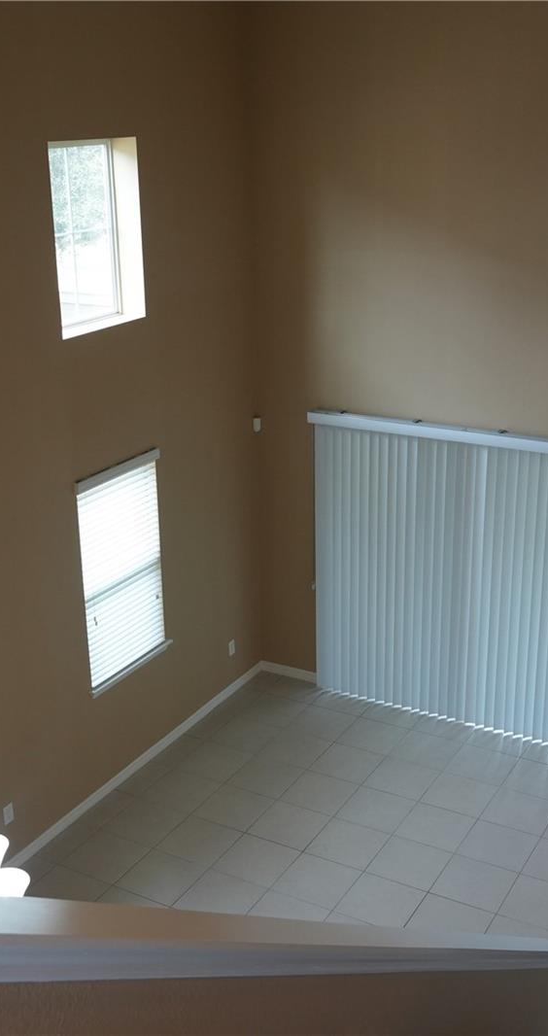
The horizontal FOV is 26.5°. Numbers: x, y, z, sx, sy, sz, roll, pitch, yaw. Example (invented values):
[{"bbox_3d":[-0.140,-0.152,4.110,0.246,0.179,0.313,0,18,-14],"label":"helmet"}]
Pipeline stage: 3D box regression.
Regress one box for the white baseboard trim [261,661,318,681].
[{"bbox_3d":[0.138,1.369,10.348,0.581,0.089,0.017,10,22,28],"label":"white baseboard trim"}]

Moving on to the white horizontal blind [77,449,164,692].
[{"bbox_3d":[-1.101,0.354,8.377,0.077,1.546,0.967,10,22,28],"label":"white horizontal blind"}]

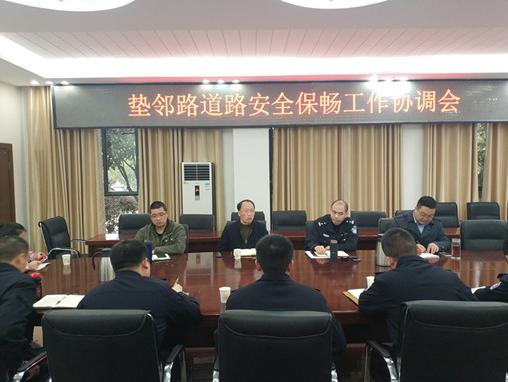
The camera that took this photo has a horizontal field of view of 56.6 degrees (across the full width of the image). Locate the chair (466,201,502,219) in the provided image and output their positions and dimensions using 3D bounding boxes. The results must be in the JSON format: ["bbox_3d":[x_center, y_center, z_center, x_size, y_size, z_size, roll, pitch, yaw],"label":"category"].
[{"bbox_3d":[3.189,0.682,6.468,0.560,1.020,0.620,-1,3,3],"label":"chair"}]

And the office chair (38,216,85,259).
[{"bbox_3d":[-2.120,0.817,5.200,0.600,1.020,0.570,0,3,12],"label":"office chair"}]

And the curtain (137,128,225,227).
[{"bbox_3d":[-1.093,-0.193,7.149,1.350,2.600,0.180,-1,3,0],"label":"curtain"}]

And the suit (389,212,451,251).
[{"bbox_3d":[1.616,0.490,4.634,0.600,0.600,0.460,0,3,9],"label":"suit"}]

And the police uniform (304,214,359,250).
[{"bbox_3d":[0.766,0.500,4.654,0.550,0.600,0.460,0,3,11],"label":"police uniform"}]

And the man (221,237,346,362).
[{"bbox_3d":[0.150,0.827,2.448,0.600,1.240,0.780,-1,3,2],"label":"man"}]

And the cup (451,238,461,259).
[{"bbox_3d":[1.726,0.486,4.015,0.070,0.165,0.070,-1,3,0],"label":"cup"}]

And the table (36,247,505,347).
[{"bbox_3d":[0.433,1.004,3.560,4.350,0.760,1.900,-1,3,0],"label":"table"}]

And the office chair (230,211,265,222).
[{"bbox_3d":[-0.063,0.758,5.759,0.570,0.980,0.610,-1,3,0],"label":"office chair"}]

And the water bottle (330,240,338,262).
[{"bbox_3d":[0.673,0.507,3.994,0.067,0.185,0.067,-1,3,0],"label":"water bottle"}]

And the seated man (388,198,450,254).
[{"bbox_3d":[1.619,0.688,4.675,0.600,1.250,0.750,0,3,9],"label":"seated man"}]

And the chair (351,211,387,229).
[{"bbox_3d":[1.429,0.741,5.690,0.570,0.980,0.610,-1,3,5],"label":"chair"}]

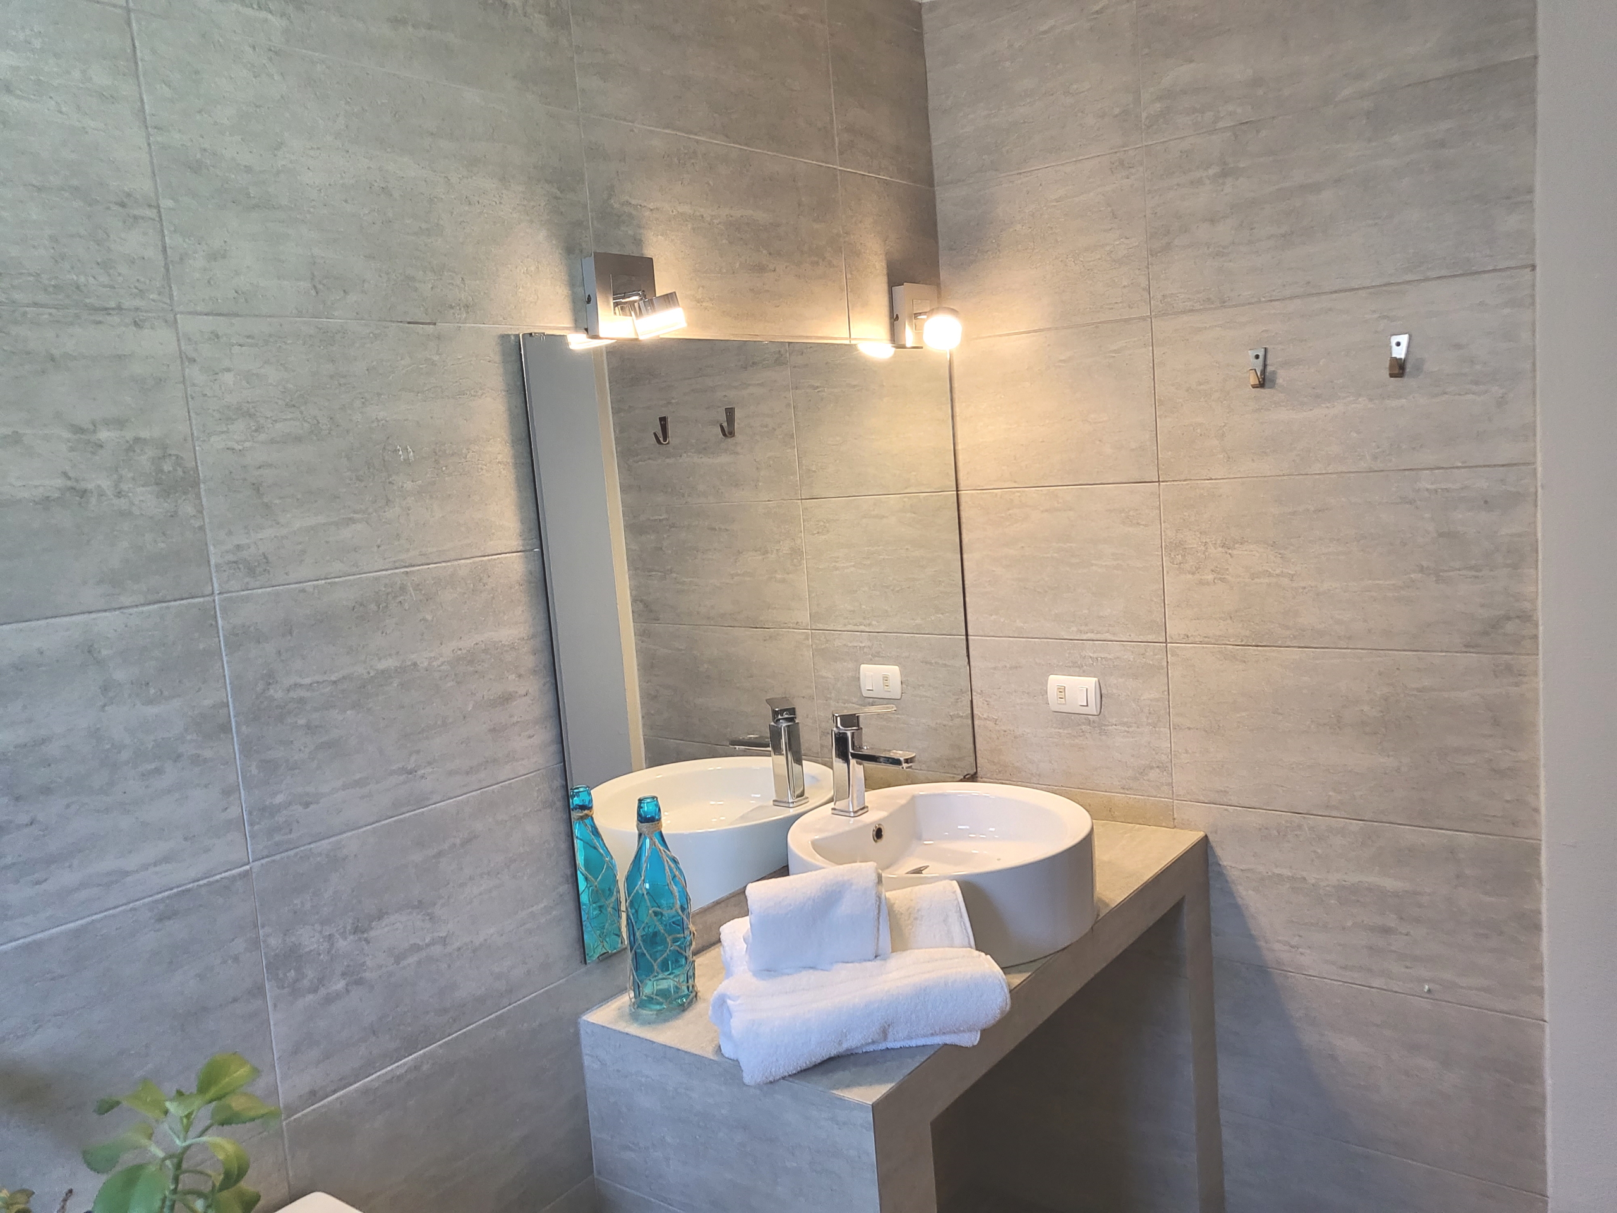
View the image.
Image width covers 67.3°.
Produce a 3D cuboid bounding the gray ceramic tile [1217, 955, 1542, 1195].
[{"bbox_3d":[0.965,0.817,2.170,0.601,0.300,0.010,1,9,38],"label":"gray ceramic tile"}]

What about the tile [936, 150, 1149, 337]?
[{"bbox_3d":[0.443,-0.677,2.325,0.435,0.299,0.010,1,9,38],"label":"tile"}]

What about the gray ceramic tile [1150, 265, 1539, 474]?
[{"bbox_3d":[0.870,-0.371,2.025,0.601,0.300,0.010,1,9,38],"label":"gray ceramic tile"}]

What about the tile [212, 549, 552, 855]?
[{"bbox_3d":[-0.450,0.095,1.568,0.010,0.299,0.600,1,9,38],"label":"tile"}]

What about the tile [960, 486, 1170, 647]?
[{"bbox_3d":[0.490,-0.081,2.398,0.435,0.299,0.010,1,9,38],"label":"tile"}]

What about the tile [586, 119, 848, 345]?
[{"bbox_3d":[-0.126,-0.588,1.967,0.010,0.299,0.609,1,9,38],"label":"tile"}]

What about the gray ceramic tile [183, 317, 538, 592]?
[{"bbox_3d":[-0.471,-0.202,1.524,0.010,0.300,0.601,1,9,38],"label":"gray ceramic tile"}]

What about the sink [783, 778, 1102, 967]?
[{"bbox_3d":[0.217,0.430,1.998,0.492,0.146,0.492,-4,7,1],"label":"sink"}]

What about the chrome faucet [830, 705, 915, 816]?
[{"bbox_3d":[0.107,0.262,2.051,0.159,0.193,0.046,1,9,38],"label":"chrome faucet"}]

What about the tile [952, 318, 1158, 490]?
[{"bbox_3d":[0.464,-0.377,2.346,0.434,0.300,0.010,1,9,38],"label":"tile"}]

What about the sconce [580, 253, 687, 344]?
[{"bbox_3d":[-0.238,-0.441,1.722,0.120,0.119,0.118,1,9,38],"label":"sconce"}]

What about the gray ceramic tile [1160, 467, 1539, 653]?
[{"bbox_3d":[0.894,-0.074,2.061,0.601,0.300,0.010,1,9,38],"label":"gray ceramic tile"}]

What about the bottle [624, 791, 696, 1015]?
[{"bbox_3d":[-0.214,0.422,1.733,0.088,0.290,0.088,-5,7,1],"label":"bottle"}]

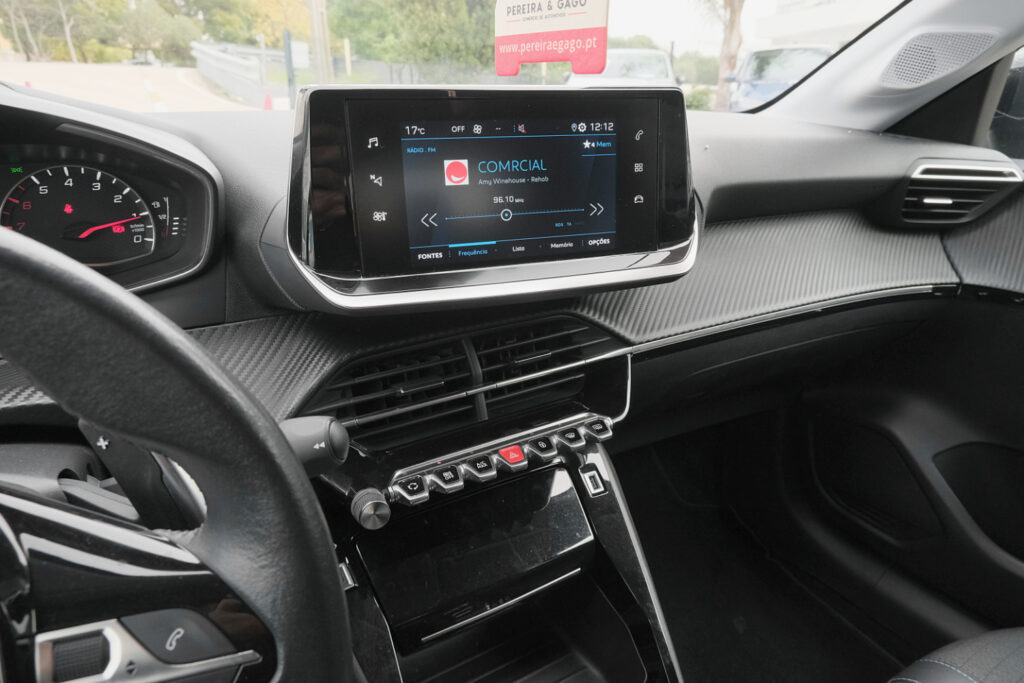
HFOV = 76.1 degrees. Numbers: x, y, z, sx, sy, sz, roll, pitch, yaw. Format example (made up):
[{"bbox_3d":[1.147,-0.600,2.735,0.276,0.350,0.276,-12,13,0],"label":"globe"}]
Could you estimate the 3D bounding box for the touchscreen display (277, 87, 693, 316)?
[{"bbox_3d":[-0.002,-0.102,0.455,0.286,0.137,0.055,-8,15,-20],"label":"touchscreen display"}]

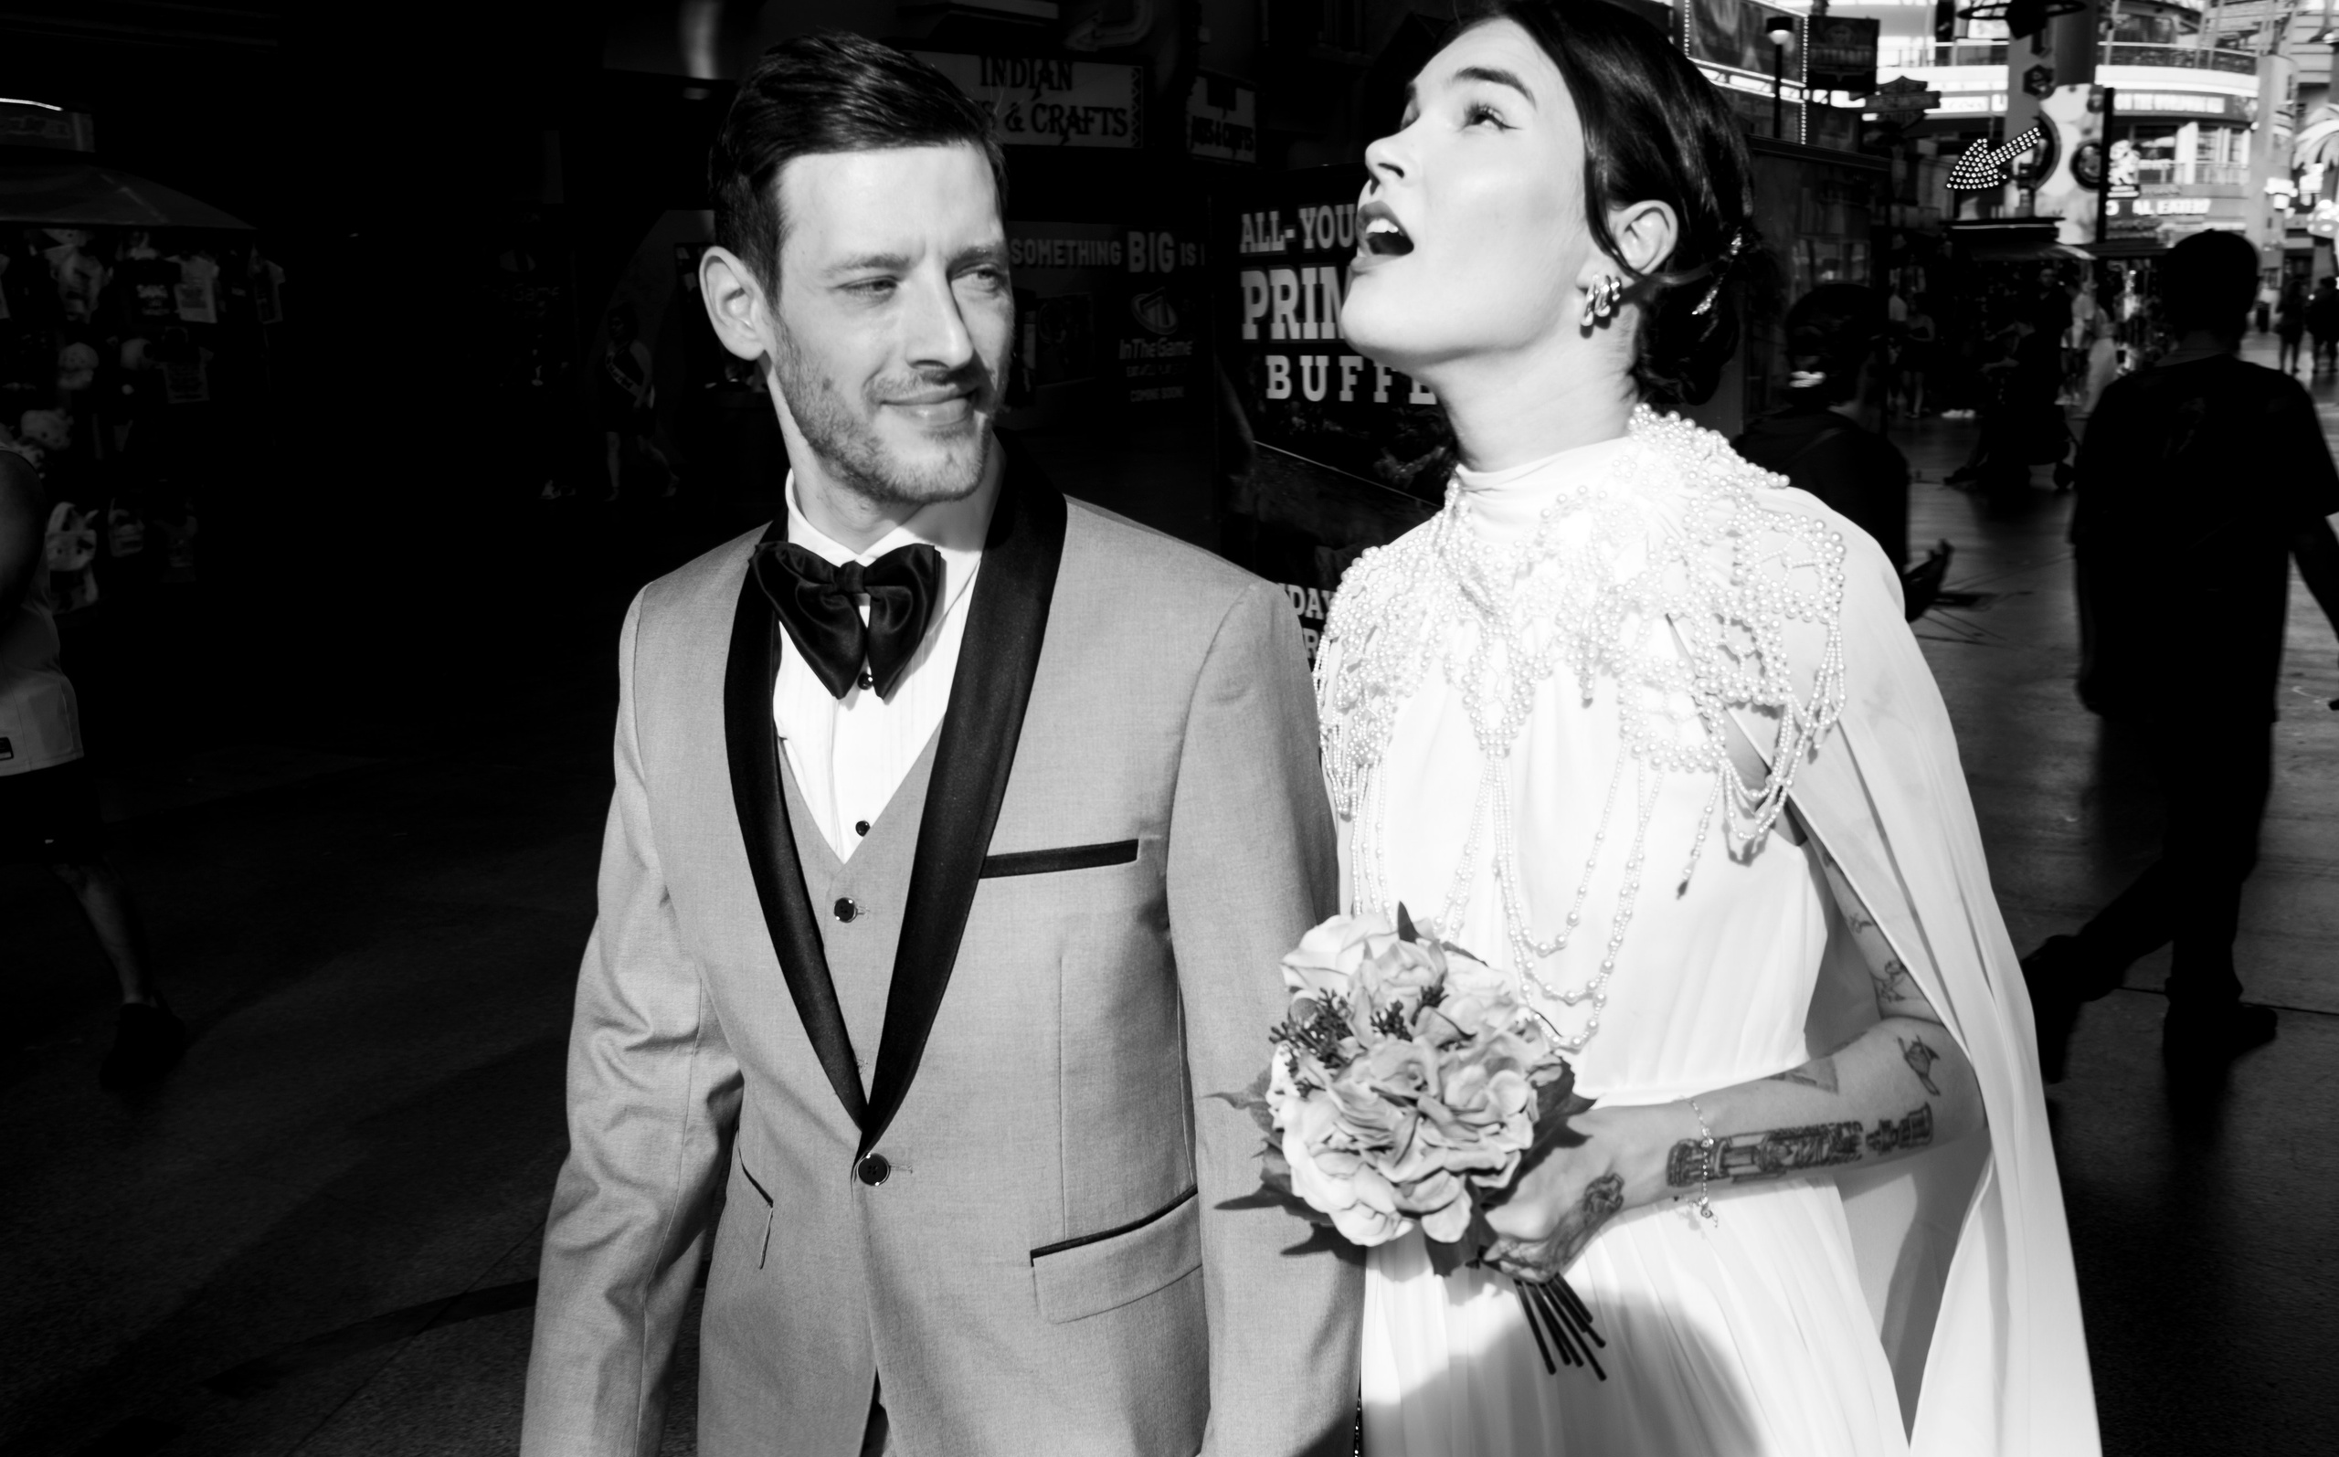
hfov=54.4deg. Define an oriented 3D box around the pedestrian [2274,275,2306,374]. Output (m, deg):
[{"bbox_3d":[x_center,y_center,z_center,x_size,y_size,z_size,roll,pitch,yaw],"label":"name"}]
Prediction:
[{"bbox_3d":[19.623,-7.026,39.798,0.500,1.670,0.350,2,11,17],"label":"pedestrian"}]

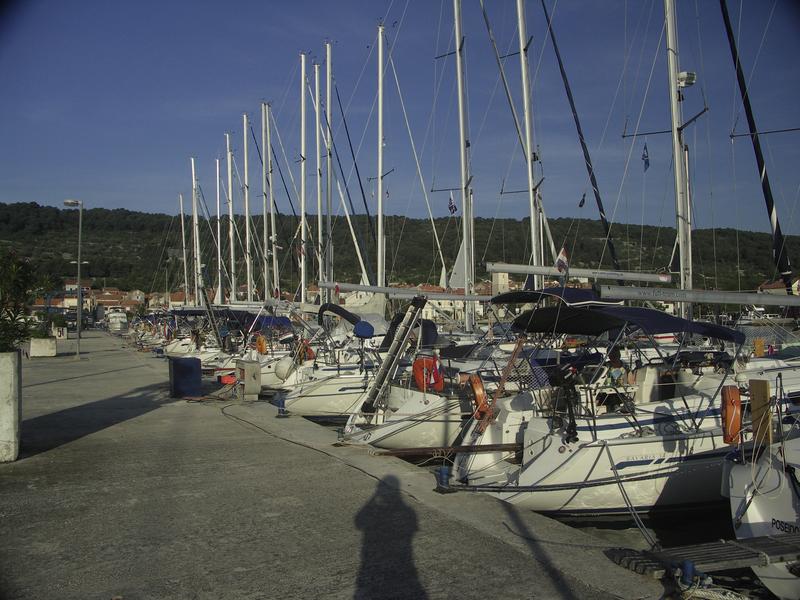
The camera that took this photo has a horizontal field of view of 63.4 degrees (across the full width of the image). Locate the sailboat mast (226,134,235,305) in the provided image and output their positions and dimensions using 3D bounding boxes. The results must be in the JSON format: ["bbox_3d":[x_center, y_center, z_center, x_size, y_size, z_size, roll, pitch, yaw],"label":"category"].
[{"bbox_3d":[-12.966,-5.461,49.676,0.210,14.770,0.170,-1,-2,-27],"label":"sailboat mast"}]

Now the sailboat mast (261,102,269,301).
[{"bbox_3d":[-8.722,-5.585,42.177,0.210,14.580,0.170,0,-2,-27],"label":"sailboat mast"}]

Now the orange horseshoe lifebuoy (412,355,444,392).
[{"bbox_3d":[0.449,1.166,10.200,0.500,0.580,0.110,0,-1,-21],"label":"orange horseshoe lifebuoy"}]

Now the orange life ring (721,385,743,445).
[{"bbox_3d":[3.637,1.256,7.100,0.130,0.630,0.520,-1,-2,18],"label":"orange life ring"}]

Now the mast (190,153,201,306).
[{"bbox_3d":[-19.277,-5.304,60.770,0.220,16.080,0.180,-1,-2,-22],"label":"mast"}]

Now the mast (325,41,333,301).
[{"bbox_3d":[-3.720,-5.785,33.779,0.200,15.500,0.170,1,-2,-22],"label":"mast"}]

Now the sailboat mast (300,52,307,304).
[{"bbox_3d":[-5.095,-5.814,34.180,0.210,14.580,0.170,0,-2,-27],"label":"sailboat mast"}]

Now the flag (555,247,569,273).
[{"bbox_3d":[2.226,-0.558,8.920,0.200,0.370,0.060,0,-2,14],"label":"flag"}]

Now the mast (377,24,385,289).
[{"bbox_3d":[-0.851,-5.242,28.798,0.200,14.130,0.170,1,-2,-22],"label":"mast"}]

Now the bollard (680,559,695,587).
[{"bbox_3d":[1.666,1.620,3.750,0.085,0.220,0.085,0,-2,0],"label":"bollard"}]

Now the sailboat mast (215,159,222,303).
[{"bbox_3d":[-16.152,-5.063,57.780,0.220,15.420,0.180,0,-2,-22],"label":"sailboat mast"}]

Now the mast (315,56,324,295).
[{"bbox_3d":[-4.298,-5.597,34.474,0.210,14.160,0.170,0,-2,-27],"label":"mast"}]

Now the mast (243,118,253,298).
[{"bbox_3d":[-10.513,-5.583,44.678,0.210,14.720,0.170,-1,-2,-27],"label":"mast"}]

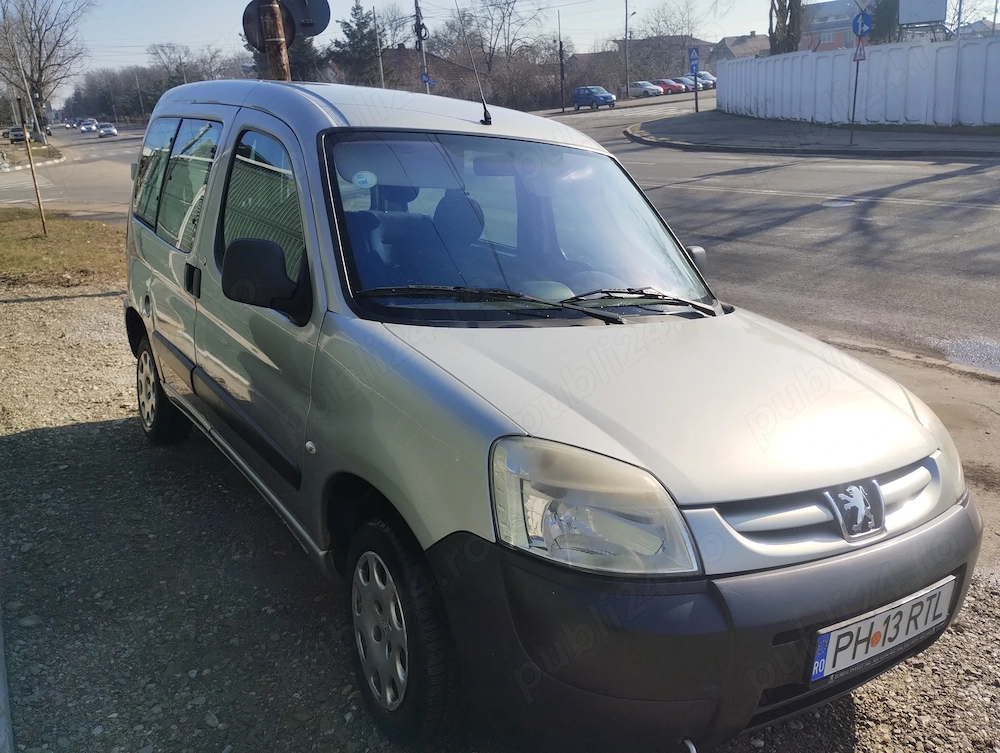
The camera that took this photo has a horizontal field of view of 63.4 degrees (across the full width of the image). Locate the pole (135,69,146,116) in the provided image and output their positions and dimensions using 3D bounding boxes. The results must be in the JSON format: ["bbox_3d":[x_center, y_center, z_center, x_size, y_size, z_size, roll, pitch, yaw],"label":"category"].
[{"bbox_3d":[-53.771,-41.787,121.793,0.280,8.200,0.280,-4,19,0],"label":"pole"}]

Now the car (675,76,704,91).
[{"bbox_3d":[19.750,-31.250,86.800,1.750,1.430,4.300,-13,21,-23],"label":"car"}]

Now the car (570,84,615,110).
[{"bbox_3d":[6.840,-20.200,58.650,1.610,1.590,3.770,-14,22,-26],"label":"car"}]

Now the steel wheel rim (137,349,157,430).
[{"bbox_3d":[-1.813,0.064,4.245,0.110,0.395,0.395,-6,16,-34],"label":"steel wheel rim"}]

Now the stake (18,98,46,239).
[{"bbox_3d":[-7.030,-3.137,12.189,0.045,2.010,0.045,-1,18,0],"label":"stake"}]

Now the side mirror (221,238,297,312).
[{"bbox_3d":[-0.686,-0.285,2.324,0.210,0.215,0.120,-3,14,-28],"label":"side mirror"}]

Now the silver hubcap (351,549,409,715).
[{"bbox_3d":[-0.297,0.643,2.066,0.045,0.396,0.396,-3,14,-29],"label":"silver hubcap"}]

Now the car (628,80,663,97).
[{"bbox_3d":[14.050,-28.200,79.600,1.770,1.460,4.500,-14,22,-26],"label":"car"}]

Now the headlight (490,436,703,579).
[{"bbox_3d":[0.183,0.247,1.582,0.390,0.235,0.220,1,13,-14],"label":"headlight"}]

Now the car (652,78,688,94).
[{"bbox_3d":[17.150,-29.850,83.400,1.750,1.420,4.250,-13,21,-25],"label":"car"}]

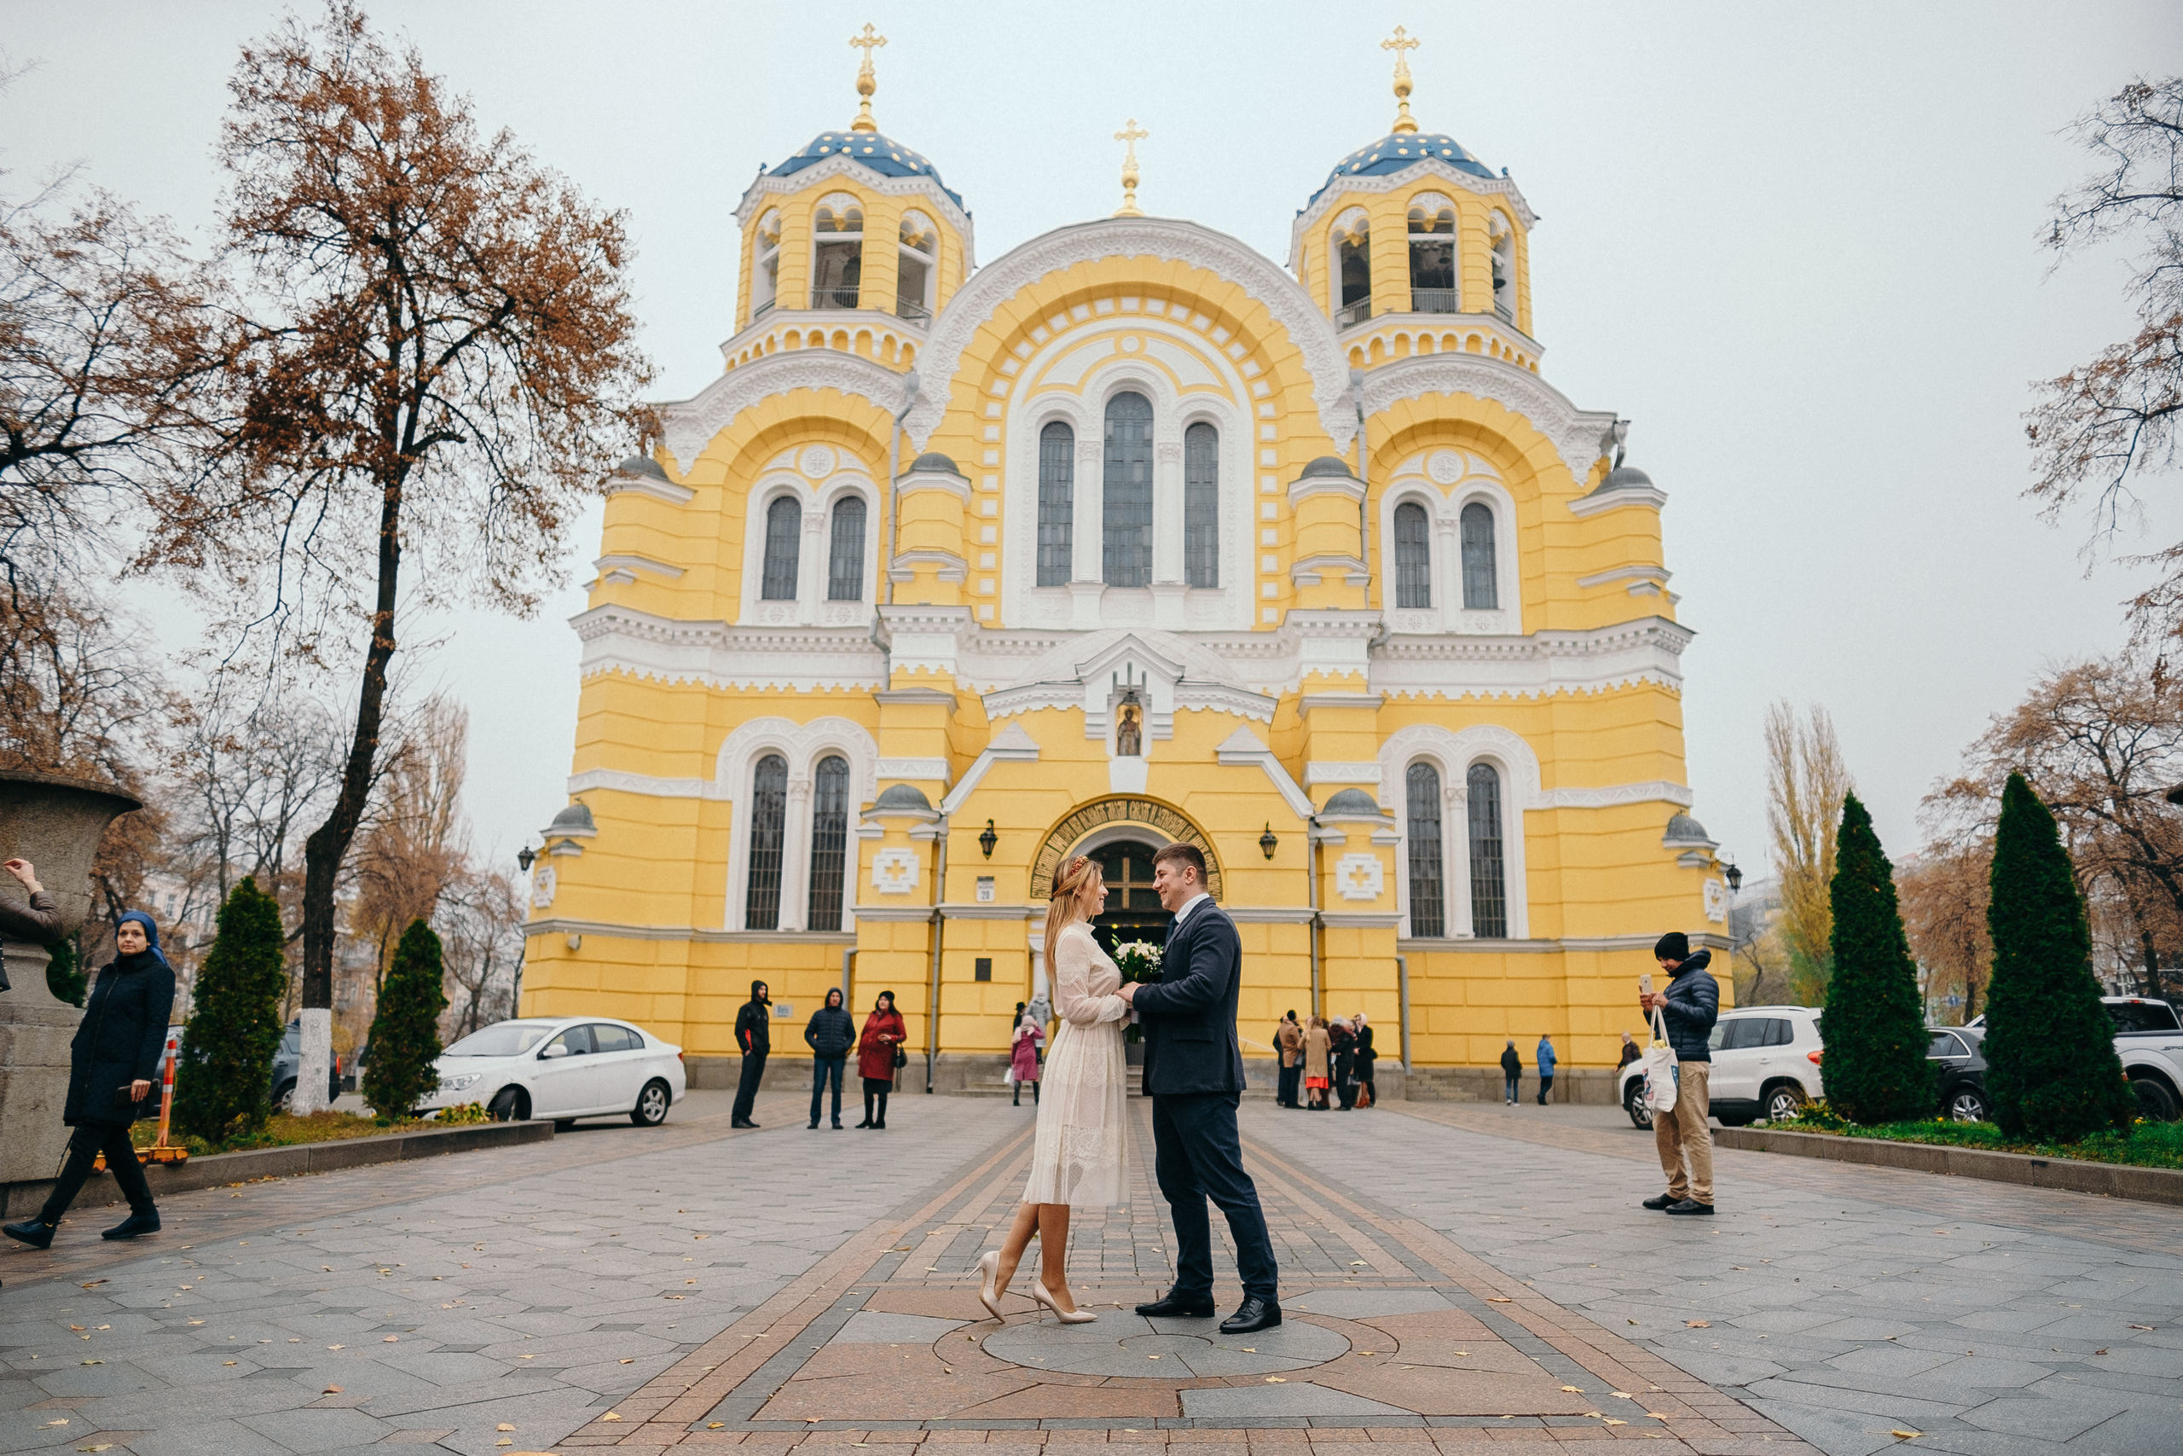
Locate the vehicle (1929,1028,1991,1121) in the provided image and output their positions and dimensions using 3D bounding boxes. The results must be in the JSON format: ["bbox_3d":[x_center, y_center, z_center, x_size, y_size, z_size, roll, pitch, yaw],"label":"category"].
[{"bbox_3d":[12.217,5.291,21.938,1.830,1.520,4.600,9,-15,-33],"label":"vehicle"}]

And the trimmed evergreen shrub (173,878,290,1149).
[{"bbox_3d":[-6.806,2.233,11.614,0.900,2.080,0.900,1,-12,2],"label":"trimmed evergreen shrub"}]

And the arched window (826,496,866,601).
[{"bbox_3d":[-6.241,-4.625,37.324,0.890,2.820,0.320,1,-12,1],"label":"arched window"}]

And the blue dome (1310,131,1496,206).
[{"bbox_3d":[9.146,-15.765,42.229,6.000,3.400,6.000,1,-12,2],"label":"blue dome"}]

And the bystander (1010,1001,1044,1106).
[{"bbox_3d":[-1.148,6.047,26.535,0.600,1.621,0.450,-1,-13,6],"label":"bystander"}]

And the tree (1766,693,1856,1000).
[{"bbox_3d":[38.633,8.466,77.689,4.900,20.290,4.900,1,-12,1],"label":"tree"}]

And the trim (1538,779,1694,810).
[{"bbox_3d":[12.522,1.590,34.111,3.550,0.450,1.400,1,-12,2],"label":"trim"}]

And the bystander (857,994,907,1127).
[{"bbox_3d":[-2.574,4.143,18.195,0.600,1.670,0.480,-7,-15,31],"label":"bystander"}]

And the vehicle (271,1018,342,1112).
[{"bbox_3d":[-14.034,5.340,22.790,1.770,1.500,4.350,-5,-13,24],"label":"vehicle"}]

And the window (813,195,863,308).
[{"bbox_3d":[-6.818,-12.767,39.274,1.400,3.400,0.500,1,-12,2],"label":"window"}]

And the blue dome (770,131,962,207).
[{"bbox_3d":[-6.622,-15.698,41.949,6.100,3.539,6.100,1,-13,1],"label":"blue dome"}]

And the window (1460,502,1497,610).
[{"bbox_3d":[9.917,-4.411,37.157,0.890,2.850,0.320,1,-12,1],"label":"window"}]

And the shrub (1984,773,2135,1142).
[{"bbox_3d":[10.115,2.347,15.440,1.340,3.796,1.340,1,-12,1],"label":"shrub"}]

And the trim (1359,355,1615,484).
[{"bbox_3d":[9.767,-7.528,36.437,6.306,3.445,0.900,1,-13,1],"label":"trim"}]

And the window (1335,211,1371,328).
[{"bbox_3d":[7.637,-13.297,42.346,0.500,3.700,1.350,13,-17,-43],"label":"window"}]

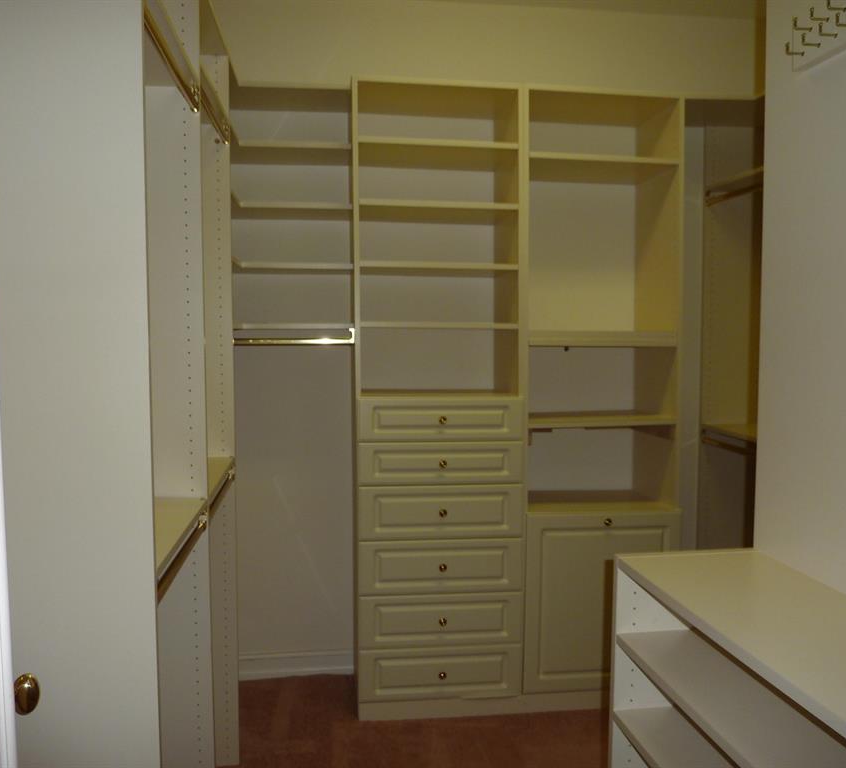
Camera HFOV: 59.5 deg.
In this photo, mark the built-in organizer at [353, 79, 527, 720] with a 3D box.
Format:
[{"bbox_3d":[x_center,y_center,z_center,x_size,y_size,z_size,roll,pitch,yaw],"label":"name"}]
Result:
[{"bbox_3d":[0.041,0.072,2.972,0.638,2.401,0.425,-1,3,-8],"label":"built-in organizer"}]

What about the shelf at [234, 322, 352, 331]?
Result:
[{"bbox_3d":[-0.513,-0.225,2.947,0.460,0.020,0.290,-1,3,-8],"label":"shelf"}]

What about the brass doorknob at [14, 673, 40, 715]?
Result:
[{"bbox_3d":[-0.581,0.448,1.070,0.058,0.057,0.057,-2,3,-27],"label":"brass doorknob"}]

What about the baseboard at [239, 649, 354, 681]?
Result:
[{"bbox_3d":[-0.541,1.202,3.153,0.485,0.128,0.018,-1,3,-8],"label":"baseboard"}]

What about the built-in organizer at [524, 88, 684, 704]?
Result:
[{"bbox_3d":[0.673,0.065,3.064,0.640,2.401,0.420,-1,3,-8],"label":"built-in organizer"}]

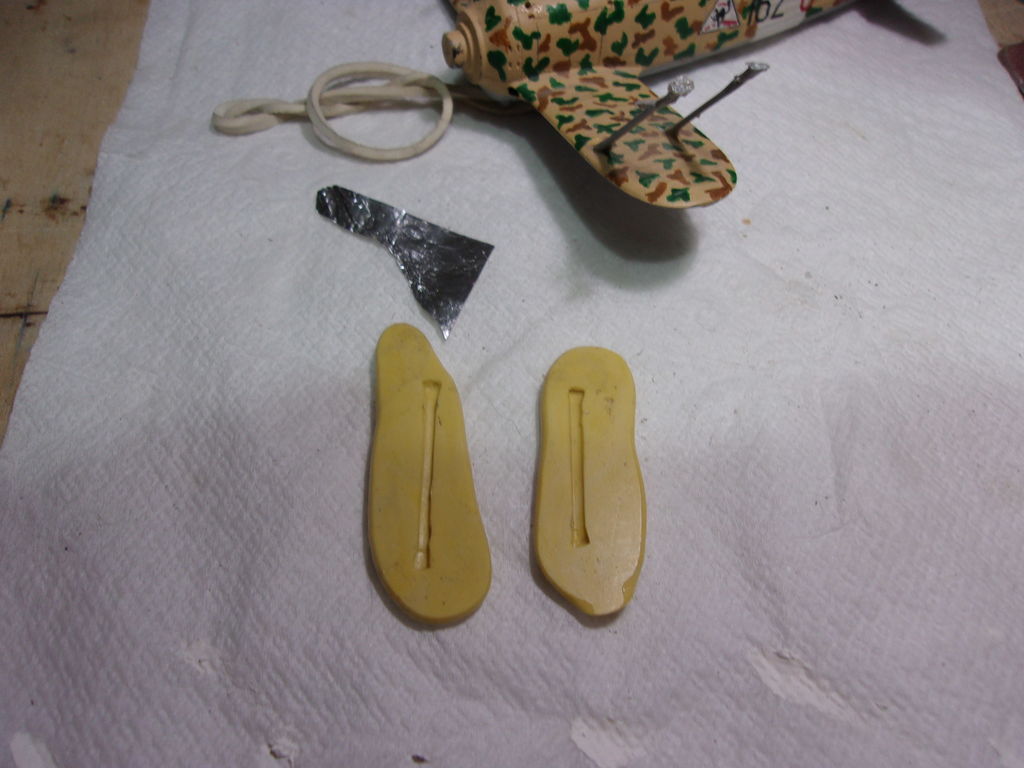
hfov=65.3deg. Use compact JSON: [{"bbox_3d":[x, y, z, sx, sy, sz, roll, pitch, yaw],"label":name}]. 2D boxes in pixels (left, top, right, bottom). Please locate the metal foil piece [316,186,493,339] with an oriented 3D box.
[{"bbox_3d":[-0.028,-0.030,0.177,0.048,0.003,0.026,26,63,14],"label":"metal foil piece"}]

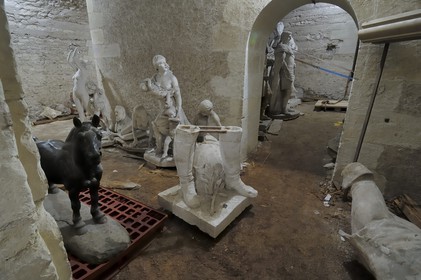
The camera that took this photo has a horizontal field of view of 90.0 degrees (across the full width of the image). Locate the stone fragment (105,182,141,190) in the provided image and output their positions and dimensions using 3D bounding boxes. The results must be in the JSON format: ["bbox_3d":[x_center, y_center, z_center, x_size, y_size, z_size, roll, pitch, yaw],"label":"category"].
[{"bbox_3d":[-1.027,0.554,2.505,0.420,0.050,0.120,0,18,0],"label":"stone fragment"}]

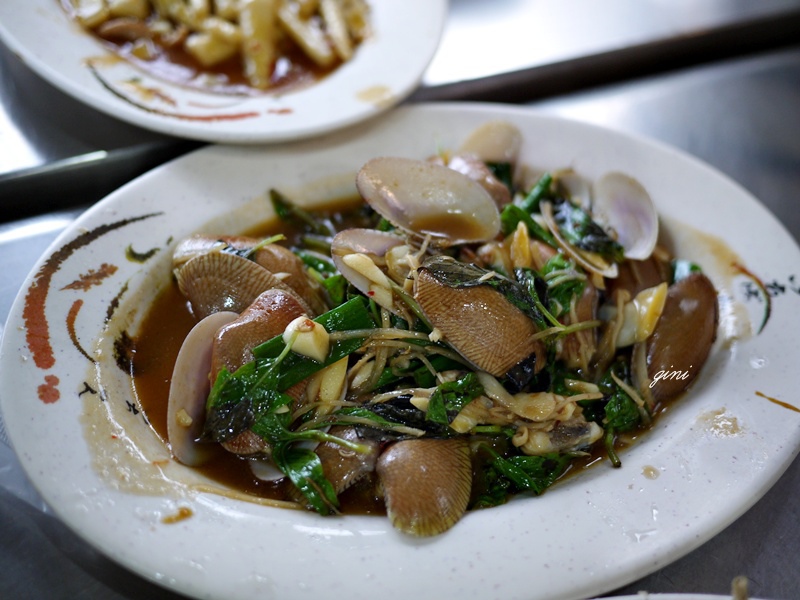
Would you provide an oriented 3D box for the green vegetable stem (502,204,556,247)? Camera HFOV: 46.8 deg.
[{"bbox_3d":[0.048,-0.027,0.342,0.021,0.007,0.008,30,53,11],"label":"green vegetable stem"}]

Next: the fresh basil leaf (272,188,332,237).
[{"bbox_3d":[-0.041,-0.034,0.370,0.034,0.008,0.009,39,62,22],"label":"fresh basil leaf"}]

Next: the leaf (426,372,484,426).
[{"bbox_3d":[0.017,0.032,0.301,0.014,0.010,0.023,29,59,17],"label":"leaf"}]

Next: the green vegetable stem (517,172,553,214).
[{"bbox_3d":[0.052,-0.041,0.354,0.005,0.005,0.020,25,57,21],"label":"green vegetable stem"}]

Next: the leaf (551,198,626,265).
[{"bbox_3d":[0.069,-0.026,0.346,0.015,0.010,0.036,-33,62,-22],"label":"leaf"}]

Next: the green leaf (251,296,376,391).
[{"bbox_3d":[-0.029,0.015,0.310,0.041,0.006,0.019,-22,51,-12],"label":"green leaf"}]

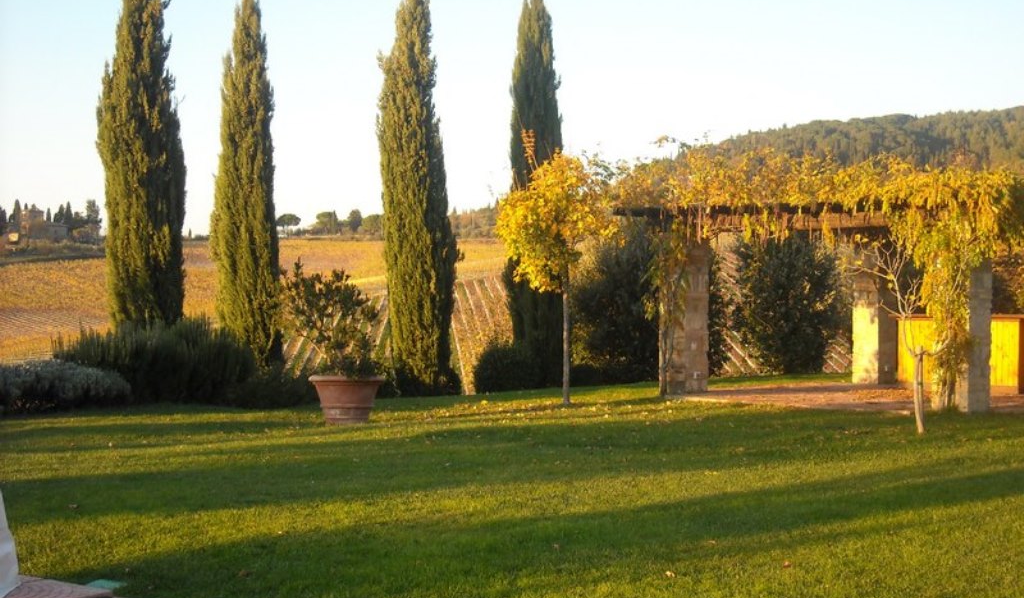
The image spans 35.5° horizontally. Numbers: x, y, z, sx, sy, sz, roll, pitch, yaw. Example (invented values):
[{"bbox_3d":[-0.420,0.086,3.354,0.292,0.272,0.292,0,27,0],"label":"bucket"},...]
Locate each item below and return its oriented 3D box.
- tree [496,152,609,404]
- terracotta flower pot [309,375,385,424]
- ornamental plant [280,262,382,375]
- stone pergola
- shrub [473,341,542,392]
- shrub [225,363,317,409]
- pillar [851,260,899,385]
[{"bbox_3d":[0.546,-0.276,21.000,1.500,3.330,1.400,0,0,0],"label":"tree"},{"bbox_3d":[-1.896,1.148,18.300,0.860,0.545,0.860,0,0,0],"label":"terracotta flower pot"},{"bbox_3d":[-2.068,0.223,18.300,1.130,1.350,1.050,0,0,0],"label":"ornamental plant"},{"bbox_3d":[5.850,0.021,23.392,5.200,2.800,5.600,0,0,-40],"label":"stone pergola"},{"bbox_3d":[-0.070,1.056,24.800,1.080,0.800,1.050,0,0,0],"label":"shrub"},{"bbox_3d":[-3.203,1.149,21.100,1.220,0.600,1.050,0,0,0],"label":"shrub"},{"bbox_3d":[6.071,0.297,26.661,0.510,2.240,0.510,0,0,-40],"label":"pillar"}]

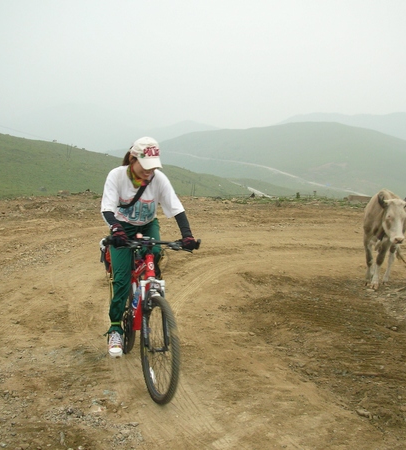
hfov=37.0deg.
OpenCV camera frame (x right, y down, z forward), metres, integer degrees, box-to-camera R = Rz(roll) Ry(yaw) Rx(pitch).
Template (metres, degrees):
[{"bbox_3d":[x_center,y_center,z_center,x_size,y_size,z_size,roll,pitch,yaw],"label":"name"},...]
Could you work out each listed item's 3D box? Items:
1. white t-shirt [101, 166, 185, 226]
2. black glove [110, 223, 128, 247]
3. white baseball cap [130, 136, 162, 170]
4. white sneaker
[{"bbox_3d":[-0.423,-0.192,4.240,0.540,0.440,0.400,-2,7,-15],"label":"white t-shirt"},{"bbox_3d":[-0.542,0.064,3.900,0.110,0.140,0.140,-2,7,-20],"label":"black glove"},{"bbox_3d":[-0.378,-0.480,4.020,0.180,0.150,0.265,-4,33,-33],"label":"white baseball cap"},{"bbox_3d":[-0.632,0.866,4.380,0.100,0.125,0.265,-2,7,-13],"label":"white sneaker"}]

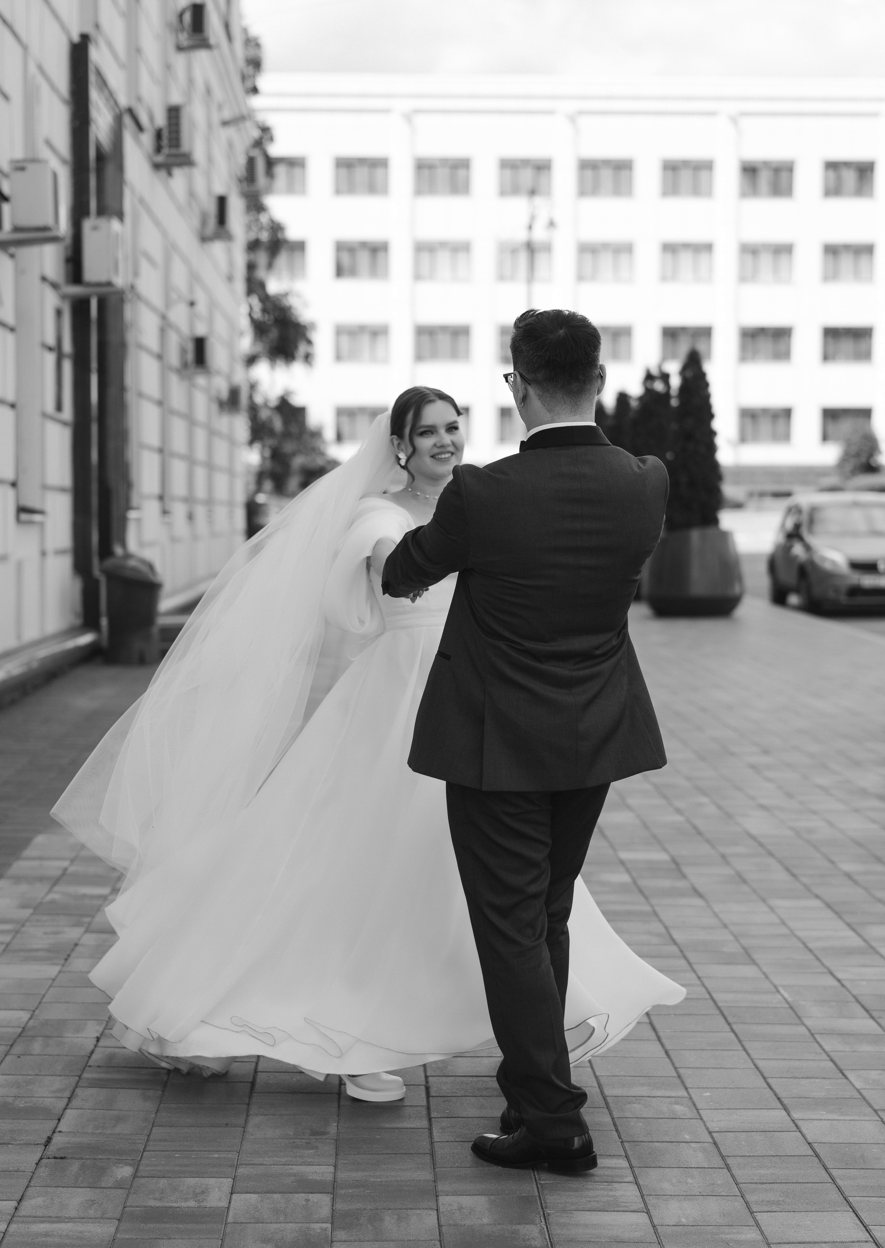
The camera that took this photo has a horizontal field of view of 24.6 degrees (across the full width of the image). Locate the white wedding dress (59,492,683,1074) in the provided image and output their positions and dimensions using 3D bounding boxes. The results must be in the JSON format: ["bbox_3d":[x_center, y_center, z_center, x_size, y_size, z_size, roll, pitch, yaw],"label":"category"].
[{"bbox_3d":[-0.165,0.390,4.880,1.360,1.400,1.080,-2,4,-27],"label":"white wedding dress"}]

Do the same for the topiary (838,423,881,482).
[{"bbox_3d":[11.723,-4.300,57.000,1.300,2.700,1.300,0,4,-2],"label":"topiary"}]

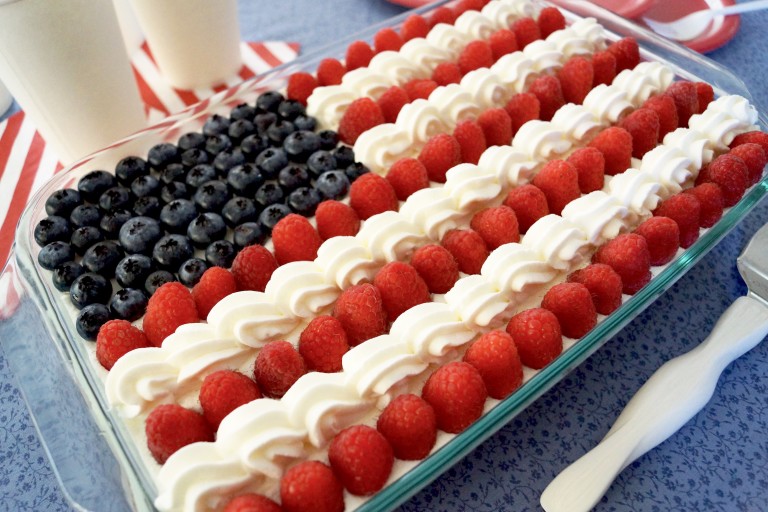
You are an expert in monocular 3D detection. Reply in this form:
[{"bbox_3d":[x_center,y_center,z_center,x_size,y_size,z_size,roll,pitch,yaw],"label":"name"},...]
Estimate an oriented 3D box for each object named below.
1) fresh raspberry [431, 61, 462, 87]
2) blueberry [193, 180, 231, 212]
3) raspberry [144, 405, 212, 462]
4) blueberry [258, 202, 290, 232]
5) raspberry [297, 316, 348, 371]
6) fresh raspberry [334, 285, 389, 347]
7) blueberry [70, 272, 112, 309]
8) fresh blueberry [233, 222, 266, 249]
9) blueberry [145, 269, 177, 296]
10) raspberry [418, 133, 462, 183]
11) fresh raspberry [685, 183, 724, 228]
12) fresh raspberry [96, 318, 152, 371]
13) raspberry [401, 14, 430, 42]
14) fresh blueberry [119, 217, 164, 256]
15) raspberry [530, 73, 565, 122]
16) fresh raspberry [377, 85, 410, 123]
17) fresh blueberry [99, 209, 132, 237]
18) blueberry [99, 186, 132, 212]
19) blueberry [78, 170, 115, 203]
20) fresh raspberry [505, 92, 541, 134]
[{"bbox_3d":[0.036,-0.104,0.332,0.018,0.016,0.018,-2,53,3],"label":"fresh raspberry"},{"bbox_3d":[-0.086,-0.030,0.287,0.017,0.013,0.017,-2,53,3],"label":"blueberry"},{"bbox_3d":[-0.076,0.065,0.210,0.022,0.022,0.022,-2,53,3],"label":"raspberry"},{"bbox_3d":[-0.049,-0.017,0.257,0.014,0.012,0.014,-1,54,2],"label":"blueberry"},{"bbox_3d":[-0.022,0.033,0.214,0.019,0.022,0.019,-1,54,2],"label":"raspberry"},{"bbox_3d":[-0.009,0.021,0.219,0.021,0.023,0.021,-9,53,-3],"label":"fresh raspberry"},{"bbox_3d":[-0.120,0.014,0.237,0.016,0.013,0.016,-1,54,2],"label":"blueberry"},{"bbox_3d":[-0.062,-0.010,0.265,0.013,0.011,0.013,-1,54,1],"label":"fresh blueberry"},{"bbox_3d":[-0.093,0.012,0.239,0.012,0.010,0.012,-2,53,2],"label":"blueberry"},{"bbox_3d":[0.027,-0.048,0.280,0.021,0.024,0.021,-2,52,3],"label":"raspberry"},{"bbox_3d":[0.138,-0.021,0.248,0.017,0.021,0.017,-32,57,-18],"label":"fresh raspberry"},{"bbox_3d":[-0.102,0.035,0.227,0.020,0.021,0.020,-1,54,1],"label":"fresh raspberry"},{"bbox_3d":[0.020,-0.136,0.348,0.017,0.019,0.017,-3,53,4],"label":"raspberry"},{"bbox_3d":[-0.108,-0.009,0.256,0.017,0.014,0.017,-1,52,2],"label":"fresh blueberry"},{"bbox_3d":[0.088,-0.087,0.311,0.018,0.022,0.018,-2,53,3],"label":"raspberry"},{"bbox_3d":[0.006,-0.080,0.297,0.017,0.017,0.017,-2,53,2],"label":"fresh raspberry"},{"bbox_3d":[-0.121,-0.015,0.259,0.013,0.011,0.013,-1,54,2],"label":"fresh blueberry"},{"bbox_3d":[-0.124,-0.025,0.267,0.014,0.011,0.014,-32,59,-19],"label":"blueberry"},{"bbox_3d":[-0.143,-0.035,0.288,0.017,0.014,0.017,-32,56,-18],"label":"blueberry"},{"bbox_3d":[0.071,-0.073,0.293,0.018,0.020,0.018,-1,52,2],"label":"fresh raspberry"}]

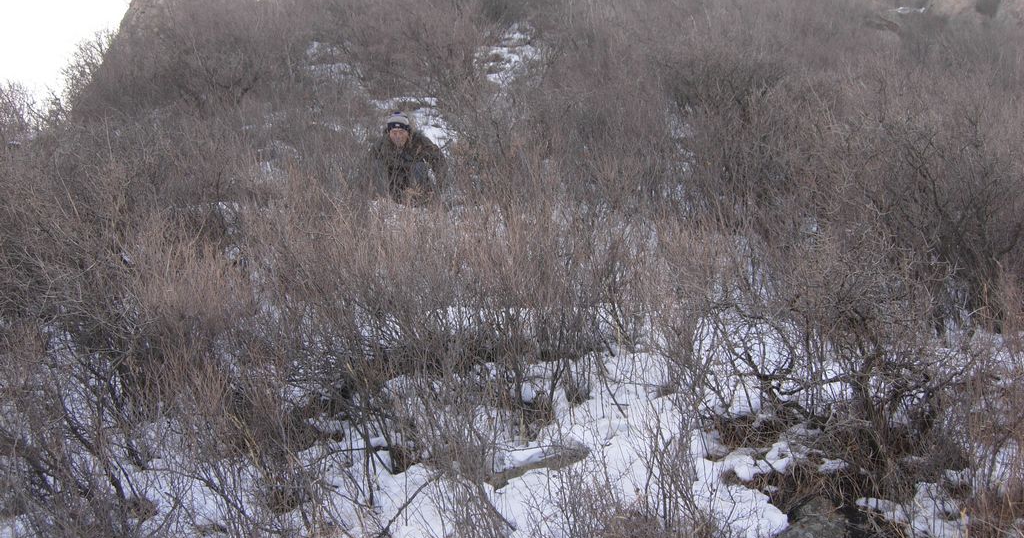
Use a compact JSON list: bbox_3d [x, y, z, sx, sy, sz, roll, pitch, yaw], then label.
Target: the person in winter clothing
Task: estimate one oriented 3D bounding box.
[{"bbox_3d":[-0.883,-0.935,10.400,0.650,0.860,0.680,0,-5,-2],"label":"person in winter clothing"}]

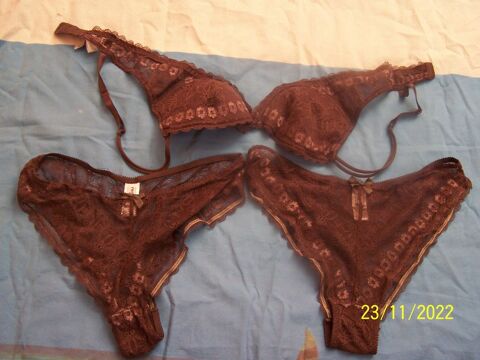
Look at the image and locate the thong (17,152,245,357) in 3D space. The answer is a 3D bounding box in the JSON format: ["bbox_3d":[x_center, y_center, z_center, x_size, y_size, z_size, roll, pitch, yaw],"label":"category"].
[{"bbox_3d":[-0.153,0.085,0.701,0.320,0.030,0.291,0,60,0],"label":"thong"}]

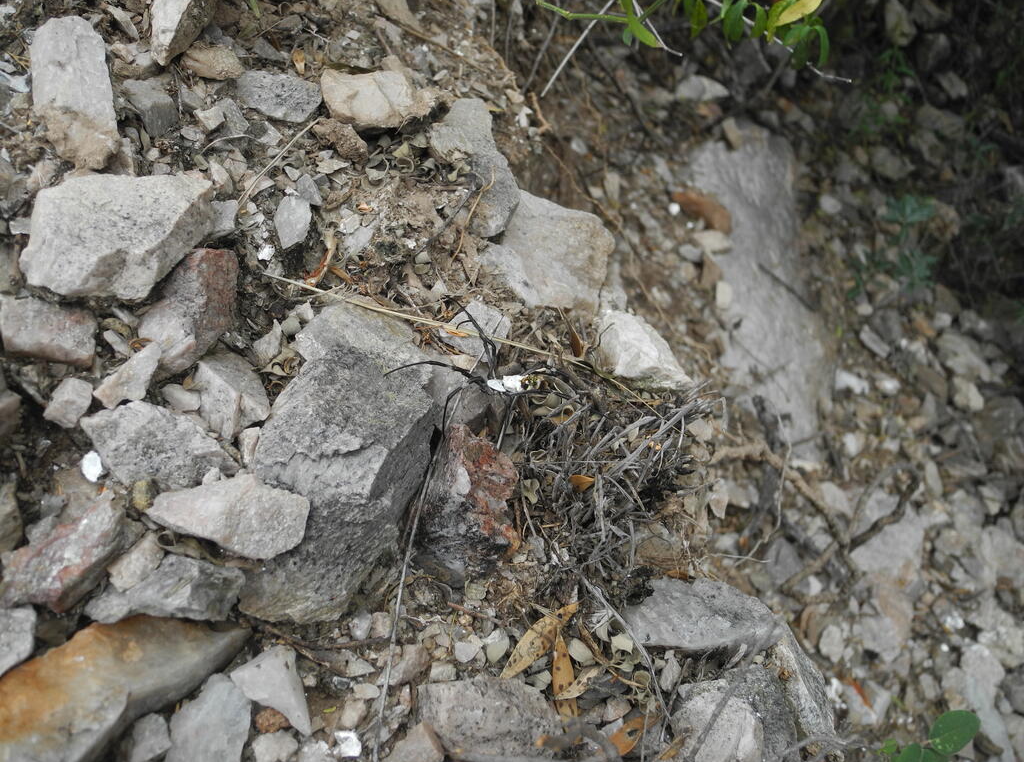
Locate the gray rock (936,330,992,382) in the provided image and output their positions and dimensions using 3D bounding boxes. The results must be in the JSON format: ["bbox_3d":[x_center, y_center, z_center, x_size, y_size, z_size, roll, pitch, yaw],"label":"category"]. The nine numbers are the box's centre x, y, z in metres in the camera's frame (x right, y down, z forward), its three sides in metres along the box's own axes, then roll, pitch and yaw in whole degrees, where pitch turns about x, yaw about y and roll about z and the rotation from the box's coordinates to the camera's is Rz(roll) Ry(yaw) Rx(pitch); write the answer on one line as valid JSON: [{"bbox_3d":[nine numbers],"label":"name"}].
[{"bbox_3d":[0.289,-0.016,0.530,0.033,0.022,0.026,24,50,26],"label":"gray rock"}]

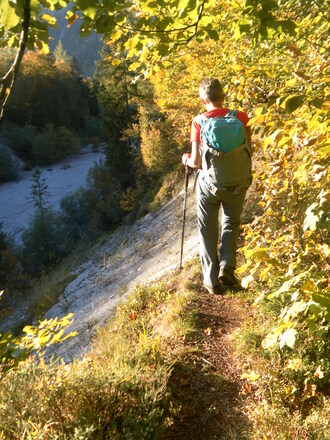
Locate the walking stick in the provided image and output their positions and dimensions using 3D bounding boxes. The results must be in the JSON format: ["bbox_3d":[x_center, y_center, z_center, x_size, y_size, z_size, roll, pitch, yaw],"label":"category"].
[{"bbox_3d":[0.165,-0.040,3.917,0.050,1.110,0.060,2,21,0],"label":"walking stick"}]

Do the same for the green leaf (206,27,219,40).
[{"bbox_3d":[0.219,-0.861,2.053,0.062,0.070,0.025,0,14,0],"label":"green leaf"}]

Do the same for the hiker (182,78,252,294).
[{"bbox_3d":[0.428,-0.253,3.565,0.540,1.680,0.620,-1,14,-3],"label":"hiker"}]

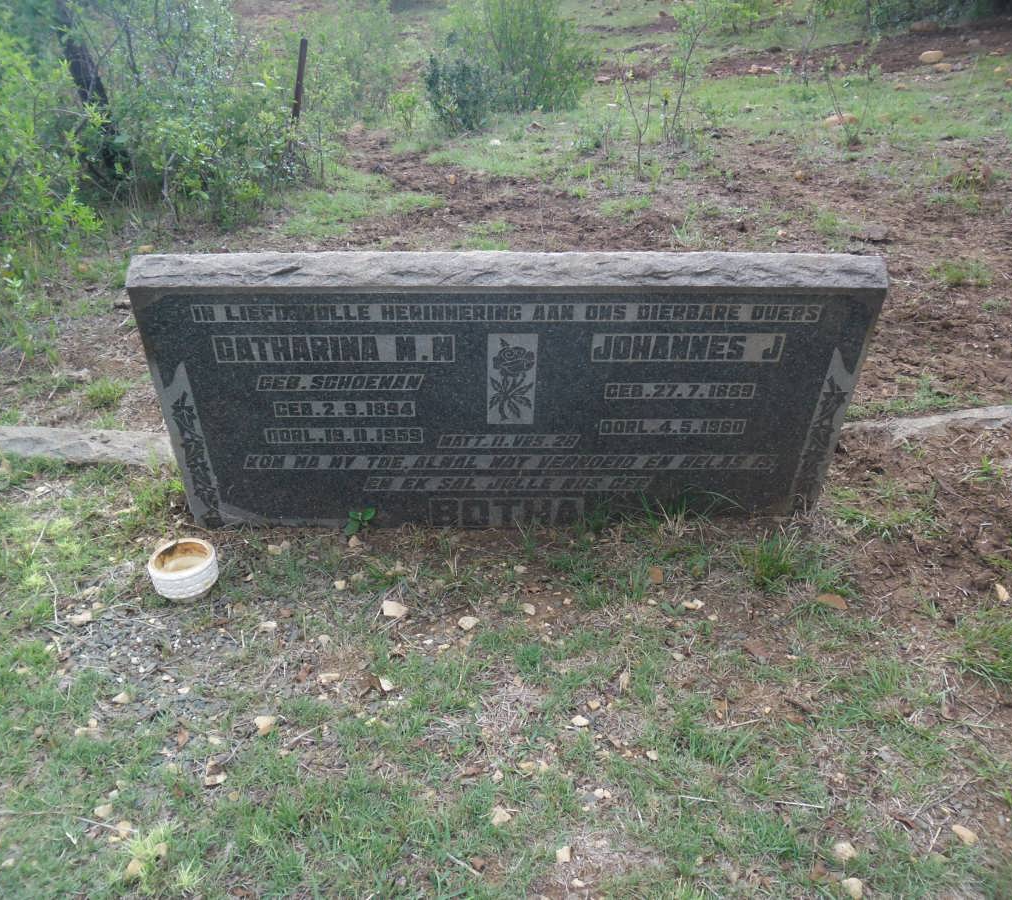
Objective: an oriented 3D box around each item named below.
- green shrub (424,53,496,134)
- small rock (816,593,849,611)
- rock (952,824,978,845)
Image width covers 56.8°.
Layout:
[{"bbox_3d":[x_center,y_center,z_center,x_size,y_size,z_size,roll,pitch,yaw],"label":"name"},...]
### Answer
[{"bbox_3d":[-0.250,-1.962,5.150,0.380,0.380,0.340,0,36,0],"label":"green shrub"},{"bbox_3d":[0.674,0.313,1.933,0.063,0.012,0.031,15,38,20],"label":"small rock"},{"bbox_3d":[0.738,0.618,1.504,0.040,0.016,0.023,19,39,24],"label":"rock"}]

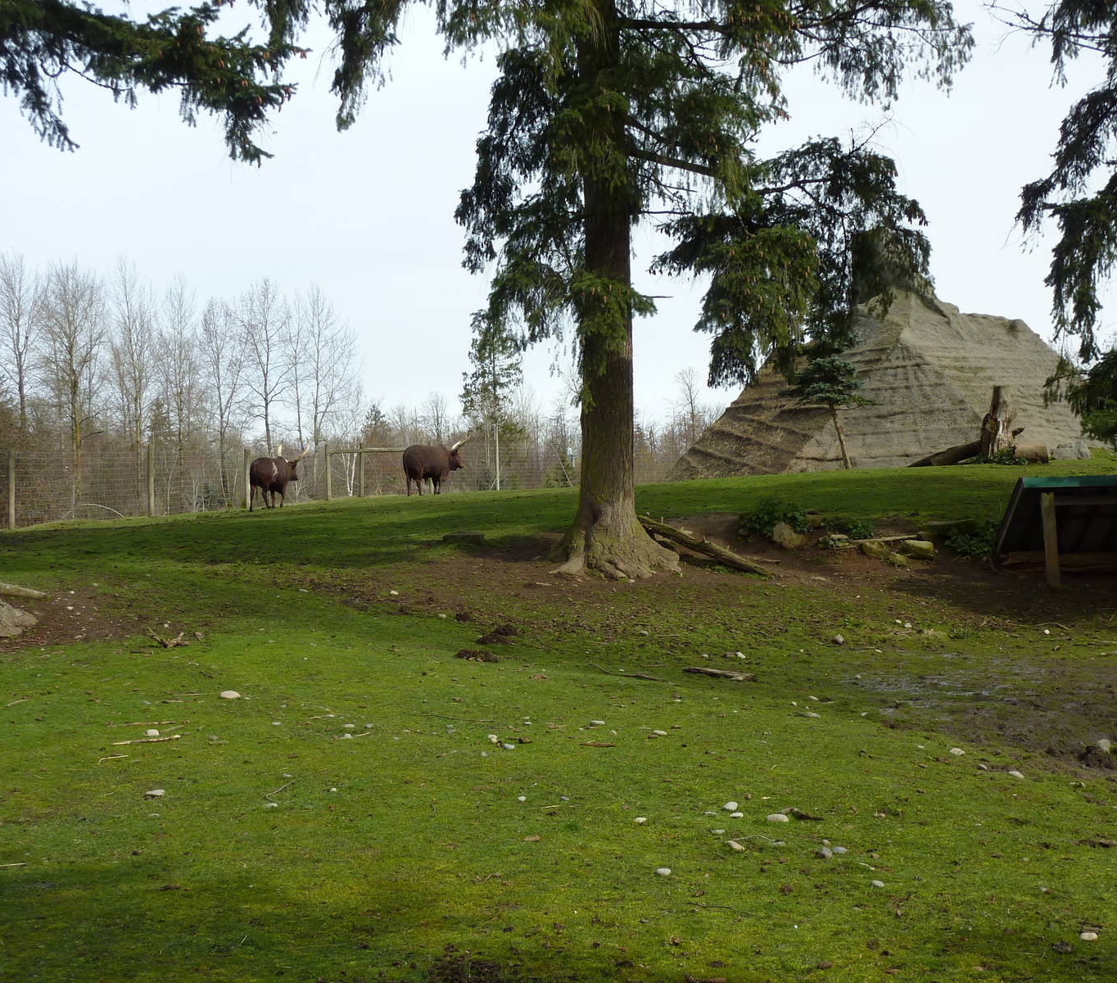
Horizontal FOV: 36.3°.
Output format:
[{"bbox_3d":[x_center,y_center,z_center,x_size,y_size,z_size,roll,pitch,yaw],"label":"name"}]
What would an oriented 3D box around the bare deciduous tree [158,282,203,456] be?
[{"bbox_3d":[-15.966,-4.738,72.000,2.200,8.800,2.200,0,2,-13],"label":"bare deciduous tree"}]

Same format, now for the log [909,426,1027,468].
[{"bbox_3d":[9.904,-1.052,41.200,3.000,0.420,0.420,-18,2,0],"label":"log"}]

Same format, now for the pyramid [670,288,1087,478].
[{"bbox_3d":[9.350,-3.200,49.500,11.800,5.600,10.800,0,2,11],"label":"pyramid"}]

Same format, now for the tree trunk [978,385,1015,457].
[{"bbox_3d":[10.546,-1.675,41.000,0.900,1.800,0.850,0,2,14],"label":"tree trunk"}]

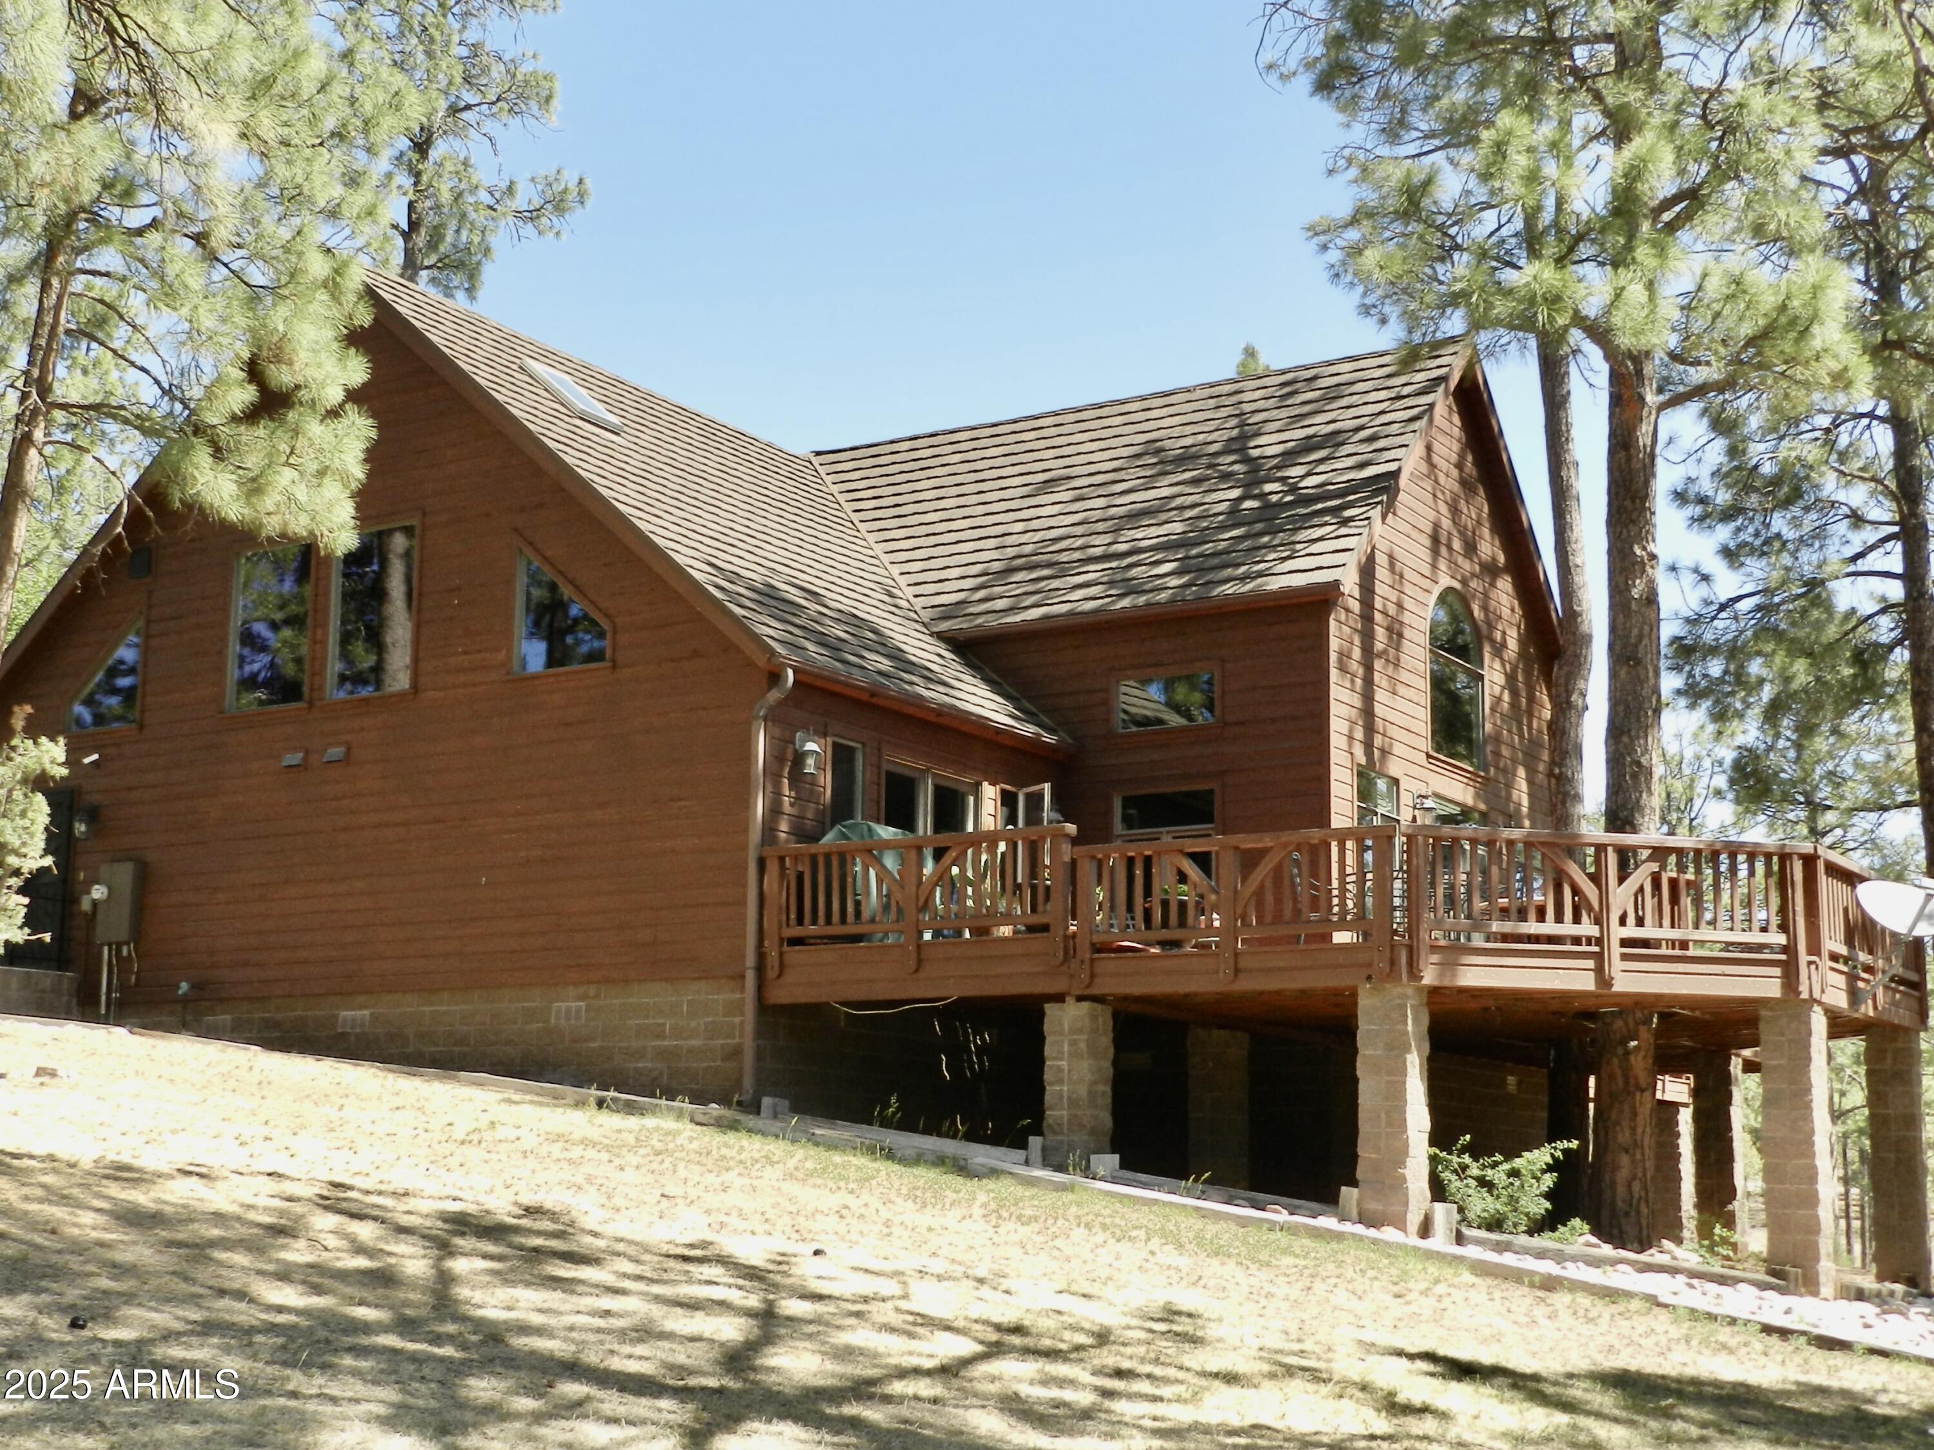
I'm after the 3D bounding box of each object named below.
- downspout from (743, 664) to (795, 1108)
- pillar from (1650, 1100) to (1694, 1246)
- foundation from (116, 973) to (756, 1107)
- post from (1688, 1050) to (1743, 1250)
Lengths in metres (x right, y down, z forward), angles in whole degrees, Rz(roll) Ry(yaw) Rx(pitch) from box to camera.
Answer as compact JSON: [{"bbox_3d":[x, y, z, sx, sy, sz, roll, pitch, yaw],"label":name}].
[{"bbox_3d":[-1.817,1.426,19.296,0.513,3.985,0.140,-6,-12,30],"label":"downspout"},{"bbox_3d":[12.109,7.737,36.500,0.540,2.464,0.560,-6,-12,30],"label":"pillar"},{"bbox_3d":[-5.649,3.256,21.438,8.659,1.115,0.220,-6,-12,30],"label":"foundation"},{"bbox_3d":[8.173,4.633,23.100,0.420,2.175,0.420,-6,-12,30],"label":"post"}]

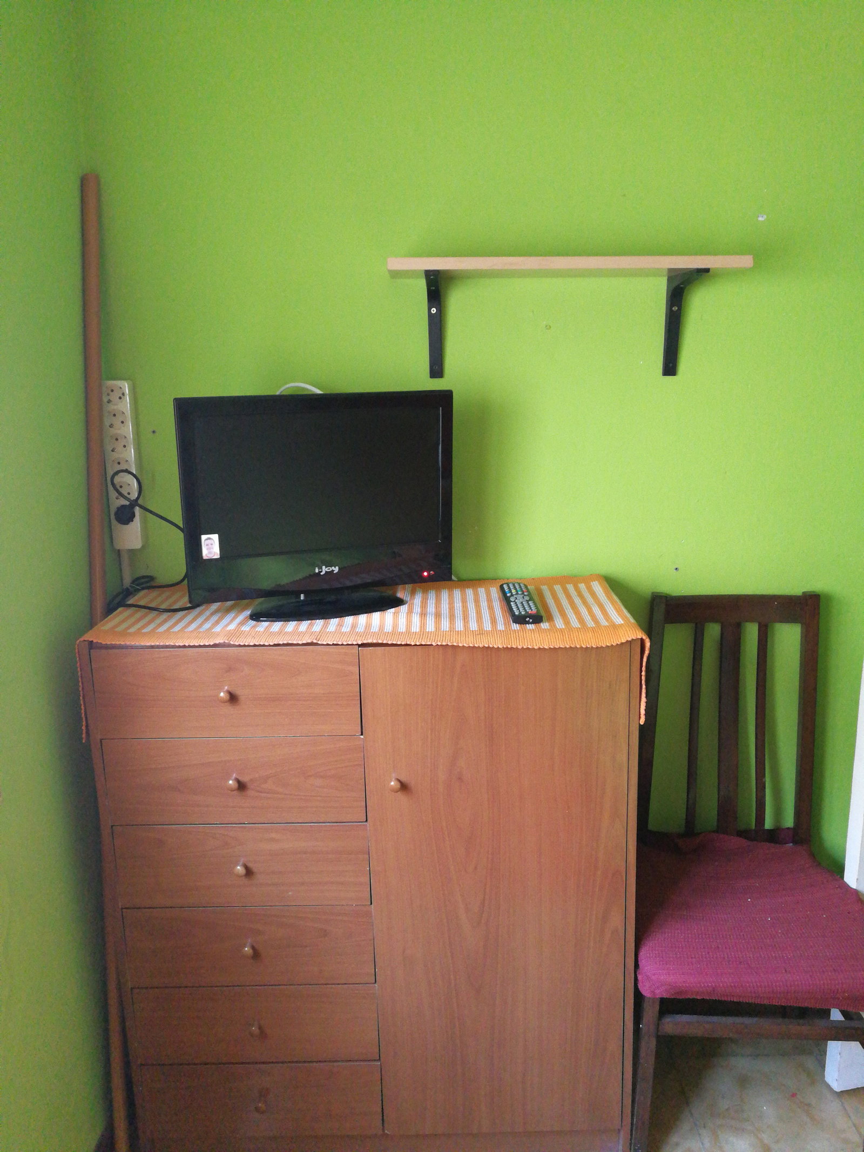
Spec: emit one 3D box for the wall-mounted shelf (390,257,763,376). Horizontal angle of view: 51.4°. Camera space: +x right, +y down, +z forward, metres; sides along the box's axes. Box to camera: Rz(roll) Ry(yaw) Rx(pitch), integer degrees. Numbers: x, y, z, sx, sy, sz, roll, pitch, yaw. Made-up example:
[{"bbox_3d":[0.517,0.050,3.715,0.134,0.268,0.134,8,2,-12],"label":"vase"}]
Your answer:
[{"bbox_3d":[0.225,-0.442,1.562,0.592,0.194,0.185,-1,13,-1],"label":"wall-mounted shelf"}]

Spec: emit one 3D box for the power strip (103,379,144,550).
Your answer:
[{"bbox_3d":[-0.567,-0.204,1.650,0.053,0.303,0.042,-1,13,-1],"label":"power strip"}]

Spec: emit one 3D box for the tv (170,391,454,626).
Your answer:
[{"bbox_3d":[-0.186,-0.122,1.510,0.456,0.360,0.150,-6,14,-20],"label":"tv"}]

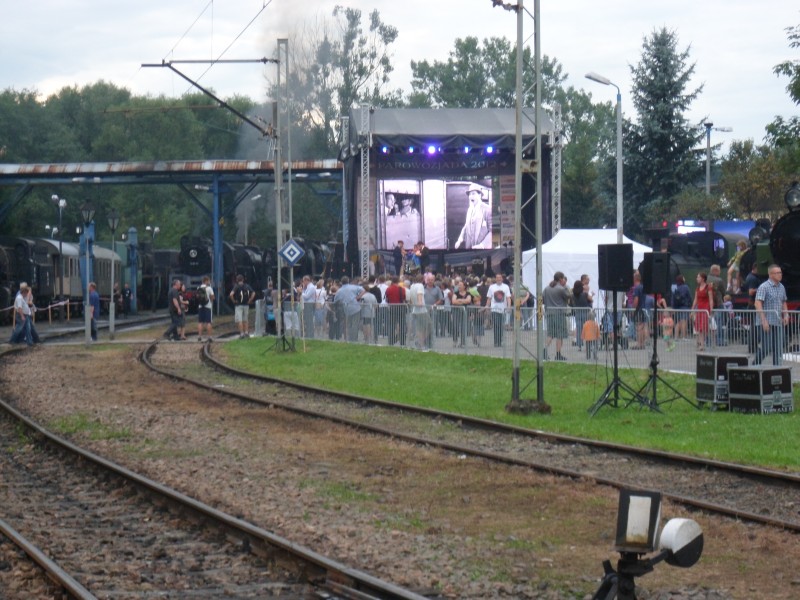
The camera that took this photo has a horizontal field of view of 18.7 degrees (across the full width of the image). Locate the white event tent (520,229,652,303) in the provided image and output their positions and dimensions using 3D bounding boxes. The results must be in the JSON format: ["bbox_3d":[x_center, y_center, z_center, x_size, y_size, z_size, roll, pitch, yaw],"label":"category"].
[{"bbox_3d":[6.359,-0.712,82.291,3.900,3.430,3.000,0,0,-9],"label":"white event tent"}]

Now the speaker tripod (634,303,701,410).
[{"bbox_3d":[3.259,0.668,29.896,0.900,1.374,0.850,0,0,0],"label":"speaker tripod"}]

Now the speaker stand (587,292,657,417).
[{"bbox_3d":[2.723,0.633,29.696,0.900,1.499,0.880,0,0,0],"label":"speaker stand"}]

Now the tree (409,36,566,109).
[{"bbox_3d":[4.688,-6.643,129.960,8.500,14.950,8.000,0,0,0],"label":"tree"}]

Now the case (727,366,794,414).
[{"bbox_3d":[4.368,1.100,29.386,0.460,0.540,0.630,0,0,-30],"label":"case"}]

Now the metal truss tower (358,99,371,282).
[{"bbox_3d":[-1.280,-3.152,89.978,0.360,8.271,0.360,0,0,-7],"label":"metal truss tower"}]

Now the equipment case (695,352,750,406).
[{"bbox_3d":[4.032,1.036,30.273,0.450,0.660,0.660,0,0,-14],"label":"equipment case"}]

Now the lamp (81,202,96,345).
[{"bbox_3d":[-8.023,-0.657,62.490,0.420,3.709,0.420,0,0,0],"label":"lamp"}]

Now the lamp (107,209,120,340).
[{"bbox_3d":[-8.102,-0.720,68.490,0.380,3.726,0.380,0,0,0],"label":"lamp"}]

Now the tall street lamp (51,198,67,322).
[{"bbox_3d":[-14.636,-1.800,103.985,0.720,5.443,0.500,0,0,0],"label":"tall street lamp"}]

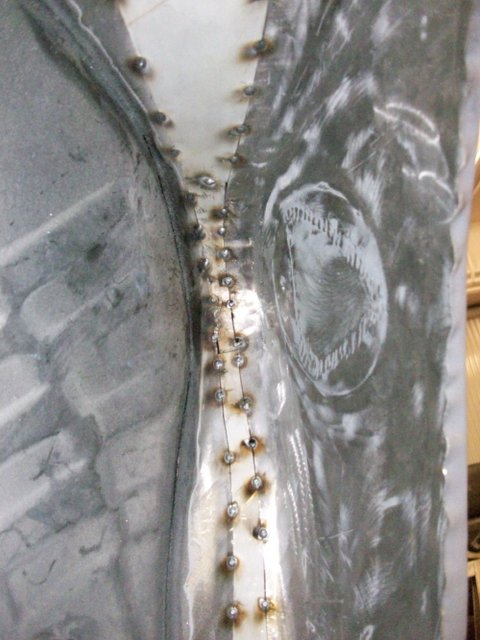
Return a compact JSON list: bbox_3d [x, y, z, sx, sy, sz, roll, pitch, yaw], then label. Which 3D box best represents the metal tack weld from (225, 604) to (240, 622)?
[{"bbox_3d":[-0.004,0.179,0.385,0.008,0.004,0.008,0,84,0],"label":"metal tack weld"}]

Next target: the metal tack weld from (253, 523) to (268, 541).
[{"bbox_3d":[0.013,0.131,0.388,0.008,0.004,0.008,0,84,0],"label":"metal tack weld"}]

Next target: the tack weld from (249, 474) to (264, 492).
[{"bbox_3d":[0.010,0.098,0.378,0.007,0.004,0.009,0,93,0],"label":"tack weld"}]

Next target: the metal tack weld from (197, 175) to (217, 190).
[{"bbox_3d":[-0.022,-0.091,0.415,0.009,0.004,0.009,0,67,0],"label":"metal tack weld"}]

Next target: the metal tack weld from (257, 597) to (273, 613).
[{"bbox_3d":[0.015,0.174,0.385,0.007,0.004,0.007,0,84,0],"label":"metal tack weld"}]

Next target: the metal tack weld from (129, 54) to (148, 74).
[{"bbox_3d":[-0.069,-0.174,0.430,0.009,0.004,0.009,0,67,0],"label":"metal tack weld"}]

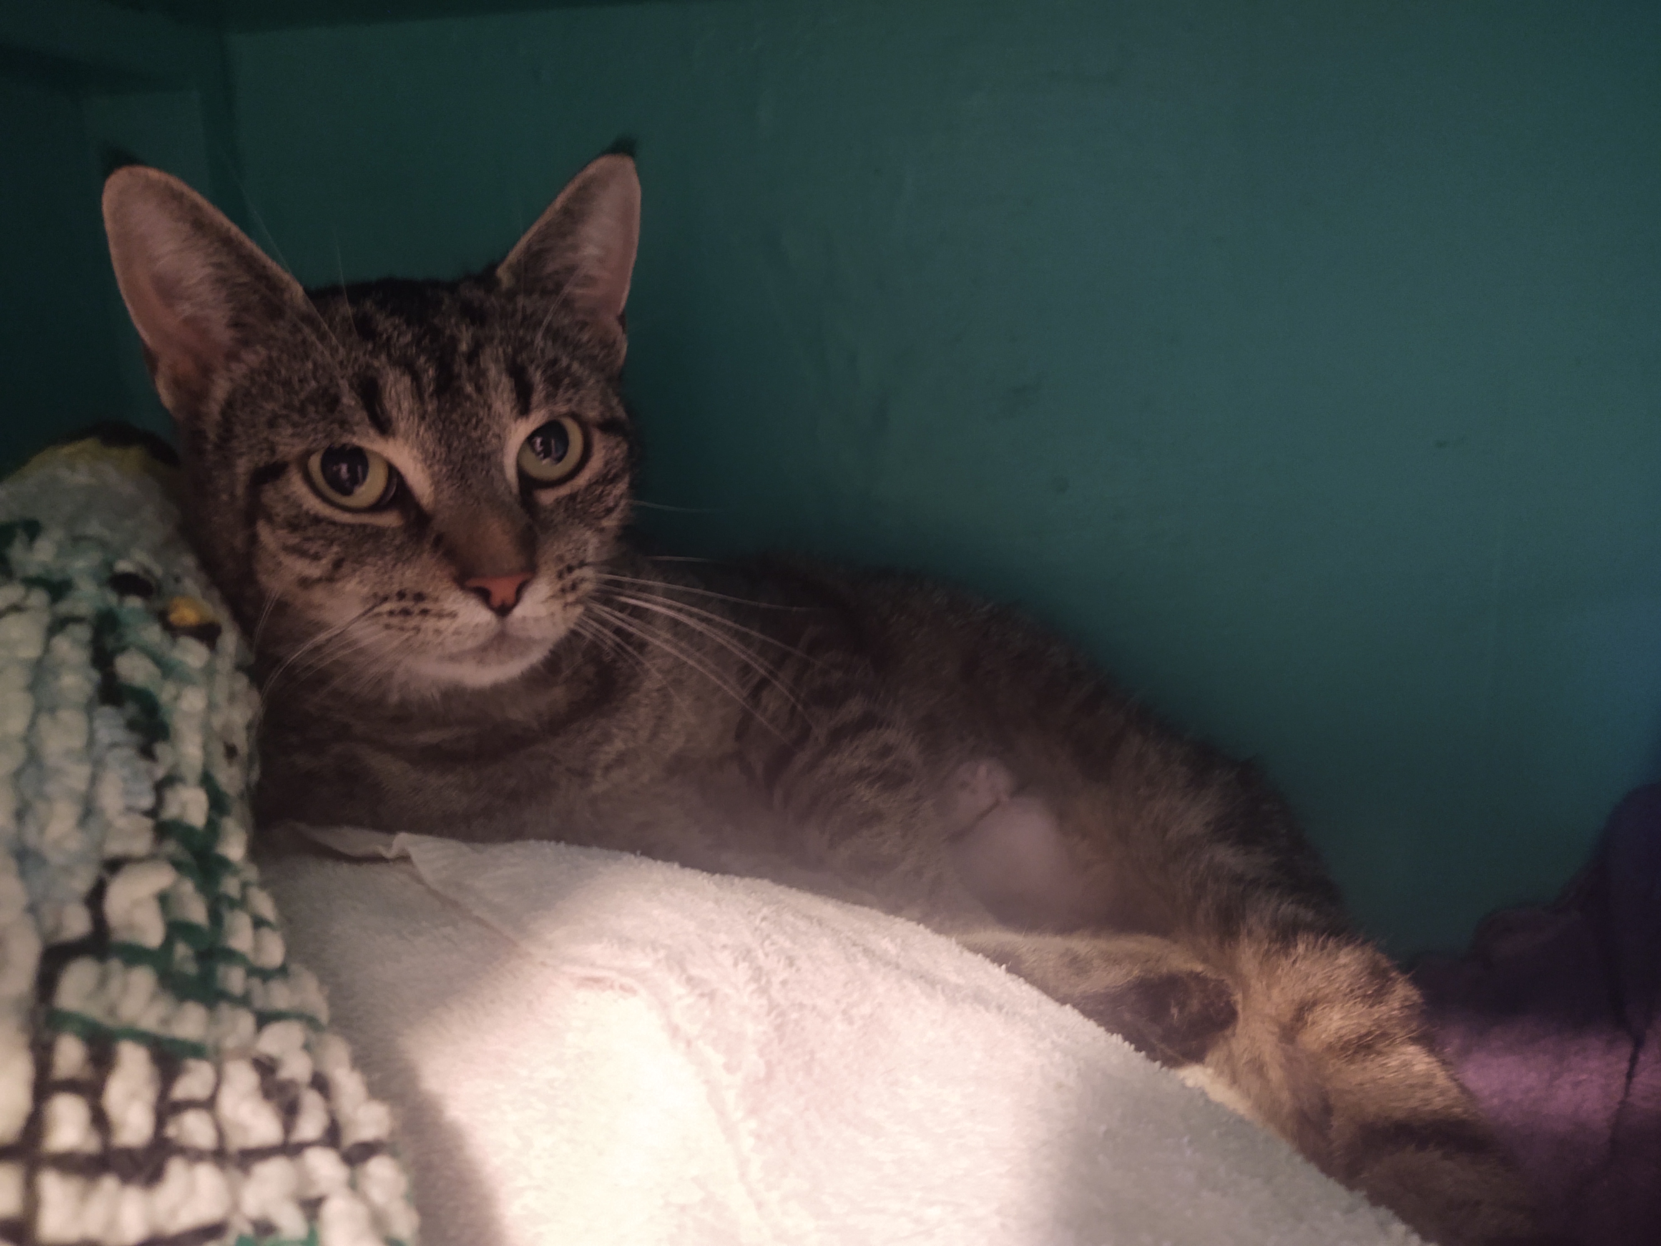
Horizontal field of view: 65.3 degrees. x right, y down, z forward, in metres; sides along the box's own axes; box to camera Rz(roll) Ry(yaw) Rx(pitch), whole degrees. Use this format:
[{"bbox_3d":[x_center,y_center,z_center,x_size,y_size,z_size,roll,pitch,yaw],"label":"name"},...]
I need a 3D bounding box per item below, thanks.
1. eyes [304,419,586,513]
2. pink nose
[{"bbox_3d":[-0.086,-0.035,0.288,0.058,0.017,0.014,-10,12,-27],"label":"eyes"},{"bbox_3d":[-0.068,-0.006,0.264,0.013,0.009,0.009,-10,12,-27],"label":"pink nose"}]

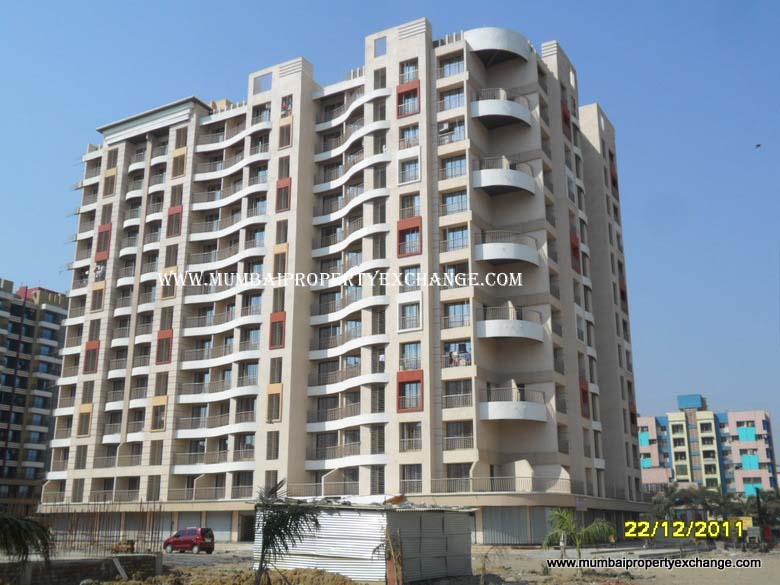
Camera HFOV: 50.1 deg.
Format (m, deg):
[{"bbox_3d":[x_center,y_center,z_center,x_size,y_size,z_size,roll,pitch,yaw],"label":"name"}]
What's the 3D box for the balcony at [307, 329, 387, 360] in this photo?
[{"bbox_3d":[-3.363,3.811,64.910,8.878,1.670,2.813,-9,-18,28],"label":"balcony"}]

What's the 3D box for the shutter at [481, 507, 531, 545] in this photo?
[{"bbox_3d":[7.526,15.167,54.332,3.087,2.391,0.120,-6,-17,21],"label":"shutter"}]

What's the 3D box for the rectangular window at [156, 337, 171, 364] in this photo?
[{"bbox_3d":[-20.136,5.247,74.612,1.710,2.307,0.206,-9,-18,29],"label":"rectangular window"}]

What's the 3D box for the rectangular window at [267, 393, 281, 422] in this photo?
[{"bbox_3d":[-9.063,9.116,65.881,1.272,2.187,0.203,-9,-19,28],"label":"rectangular window"}]

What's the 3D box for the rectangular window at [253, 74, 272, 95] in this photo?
[{"bbox_3d":[-11.629,-19.103,76.756,2.040,1.870,0.220,-9,-19,28],"label":"rectangular window"}]

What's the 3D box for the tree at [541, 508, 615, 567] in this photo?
[{"bbox_3d":[8.053,10.499,35.622,3.000,2.500,2.800,-3,-17,12],"label":"tree"}]

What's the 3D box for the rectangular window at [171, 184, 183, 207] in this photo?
[{"bbox_3d":[-20.043,-9.107,78.773,1.421,2.122,0.206,-9,-18,29],"label":"rectangular window"}]

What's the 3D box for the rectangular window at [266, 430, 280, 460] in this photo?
[{"bbox_3d":[-9.238,12.185,66.149,1.143,2.194,0.206,-9,-18,29],"label":"rectangular window"}]

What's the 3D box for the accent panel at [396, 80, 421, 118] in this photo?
[{"bbox_3d":[1.493,-15.410,66.750,2.090,2.970,0.300,-9,-19,29],"label":"accent panel"}]

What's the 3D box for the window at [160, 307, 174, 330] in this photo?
[{"bbox_3d":[-19.678,2.330,73.927,1.450,2.049,0.150,-9,-18,28],"label":"window"}]

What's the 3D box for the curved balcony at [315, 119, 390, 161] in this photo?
[{"bbox_3d":[-3.210,-12.793,68.880,8.650,1.600,2.700,-9,-19,29],"label":"curved balcony"}]

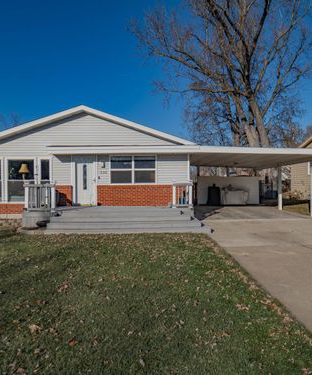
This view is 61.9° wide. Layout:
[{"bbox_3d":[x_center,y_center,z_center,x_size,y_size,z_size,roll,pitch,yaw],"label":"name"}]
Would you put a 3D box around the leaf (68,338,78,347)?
[{"bbox_3d":[-0.772,1.450,2.432,0.095,0.040,0.090,0,0,0],"label":"leaf"}]

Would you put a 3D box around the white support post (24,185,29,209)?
[{"bbox_3d":[-4.767,0.388,9.600,0.125,0.900,0.125,0,0,0],"label":"white support post"}]

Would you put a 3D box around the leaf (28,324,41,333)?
[{"bbox_3d":[-1.249,1.450,2.674,0.125,0.040,0.100,0,0,0],"label":"leaf"}]

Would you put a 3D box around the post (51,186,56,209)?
[{"bbox_3d":[-3.745,0.420,9.500,0.130,0.900,0.130,0,0,0],"label":"post"}]

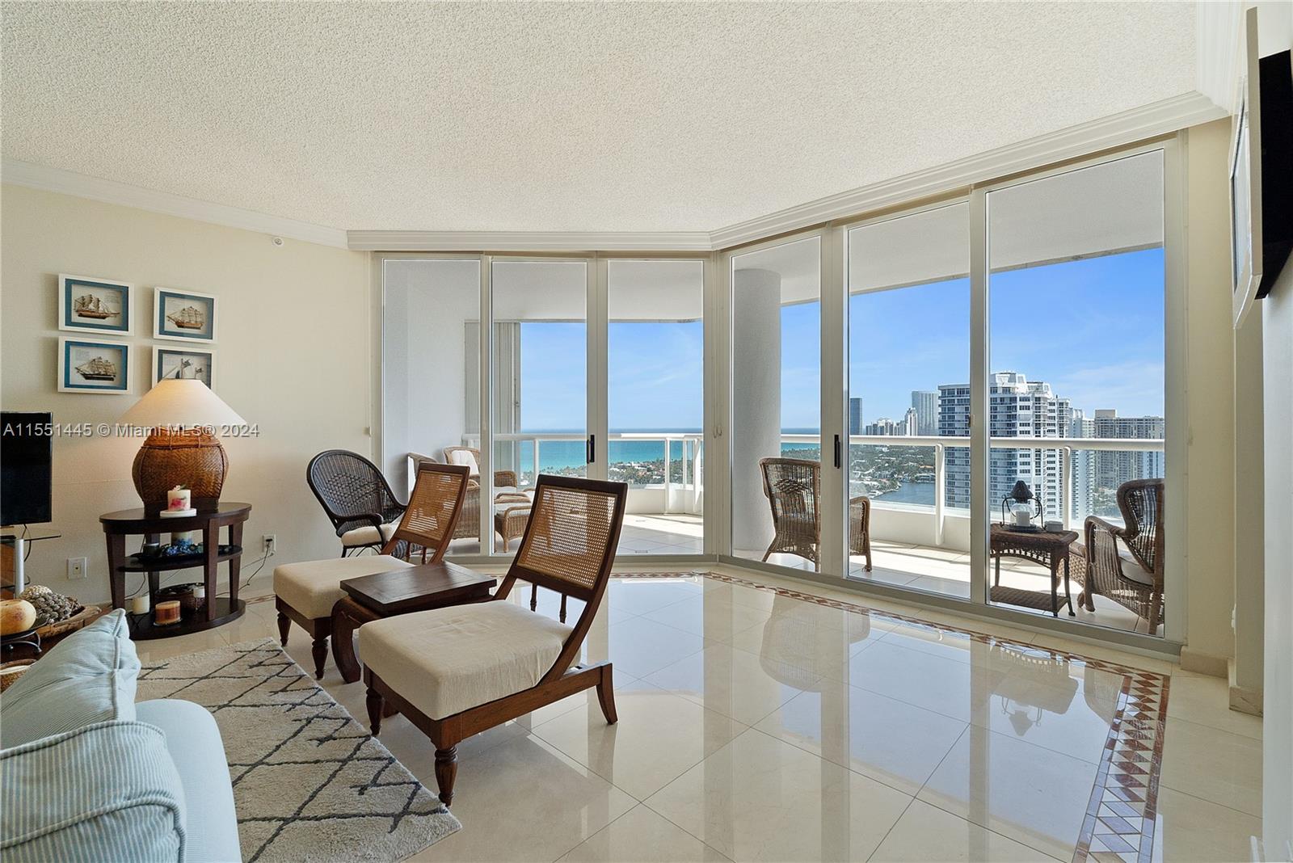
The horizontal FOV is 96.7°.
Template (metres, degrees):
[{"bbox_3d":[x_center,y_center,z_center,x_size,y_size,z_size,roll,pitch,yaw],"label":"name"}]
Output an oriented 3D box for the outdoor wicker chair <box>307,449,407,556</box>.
[{"bbox_3d":[-1.800,0.620,3.957,0.700,0.985,0.640,0,1,23],"label":"outdoor wicker chair"}]

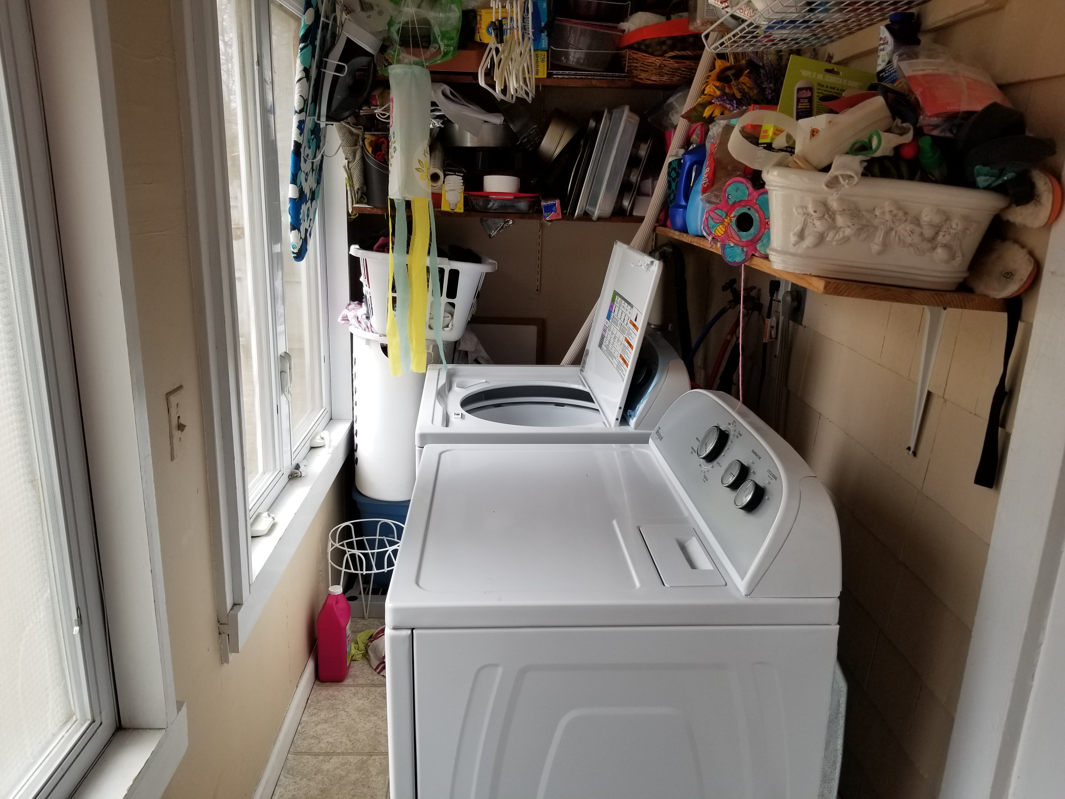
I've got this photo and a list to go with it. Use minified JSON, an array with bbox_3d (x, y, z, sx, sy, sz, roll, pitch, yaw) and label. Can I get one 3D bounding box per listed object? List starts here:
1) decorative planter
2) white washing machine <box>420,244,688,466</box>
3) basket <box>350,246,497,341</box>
[{"bbox_3d":[0.489,-0.251,1.184,0.335,0.145,0.150,6,15,-4],"label":"decorative planter"},{"bbox_3d":[0.030,0.232,2.347,0.690,1.335,0.700,0,15,-6],"label":"white washing machine"},{"bbox_3d":[-0.362,-0.384,2.876,0.475,0.270,0.560,5,15,-4],"label":"basket"}]

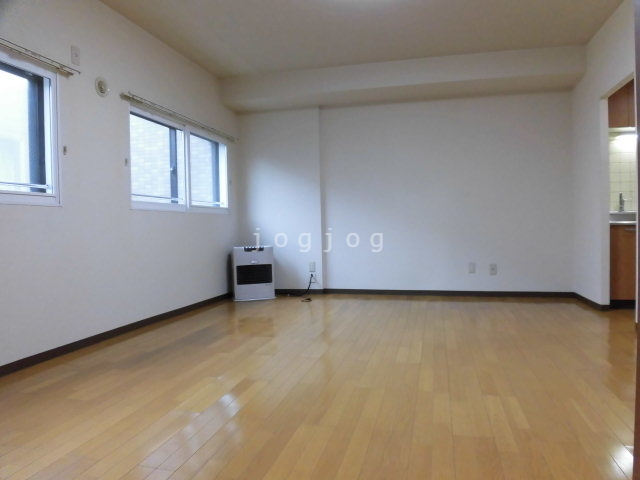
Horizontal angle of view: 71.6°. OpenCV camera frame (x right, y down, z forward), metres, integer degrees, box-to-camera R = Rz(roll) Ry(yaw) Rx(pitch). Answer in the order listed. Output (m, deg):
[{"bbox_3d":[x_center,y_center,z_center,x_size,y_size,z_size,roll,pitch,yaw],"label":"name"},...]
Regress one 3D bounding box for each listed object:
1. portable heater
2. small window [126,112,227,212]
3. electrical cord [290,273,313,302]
[{"bbox_3d":[-0.774,0.385,5.214,0.475,0.600,0.280,-1,1,-13],"label":"portable heater"},{"bbox_3d":[-1.287,-0.665,4.223,0.100,0.801,1.641,-1,2,15],"label":"small window"},{"bbox_3d":[-0.217,0.525,4.979,0.267,0.243,0.424,-1,2,15],"label":"electrical cord"}]

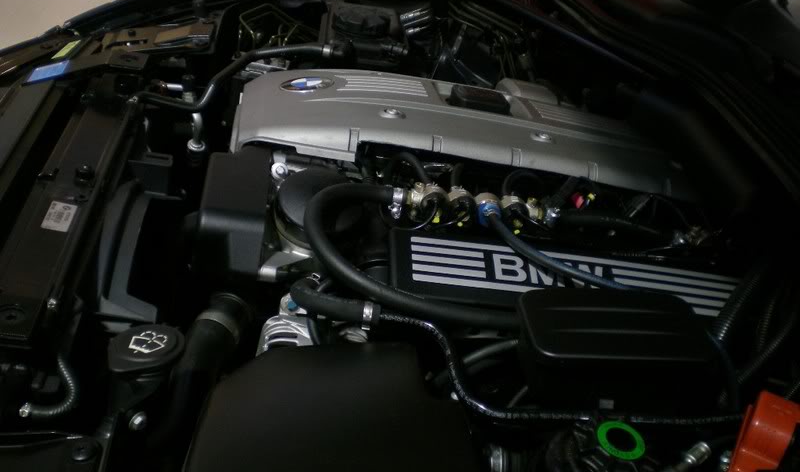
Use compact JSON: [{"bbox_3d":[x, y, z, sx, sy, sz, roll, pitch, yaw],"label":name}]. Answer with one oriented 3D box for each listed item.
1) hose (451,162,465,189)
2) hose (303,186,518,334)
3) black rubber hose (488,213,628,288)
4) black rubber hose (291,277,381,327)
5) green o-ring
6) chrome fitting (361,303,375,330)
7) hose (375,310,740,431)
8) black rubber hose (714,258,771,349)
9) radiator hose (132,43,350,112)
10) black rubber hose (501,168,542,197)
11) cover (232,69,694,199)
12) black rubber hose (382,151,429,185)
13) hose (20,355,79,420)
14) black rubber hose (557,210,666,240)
[{"bbox_3d":[0.063,-0.065,0.935,0.018,0.030,0.030,5,25,-15],"label":"hose"},{"bbox_3d":[0.013,0.013,0.880,0.216,0.088,0.154,5,25,-15],"label":"hose"},{"bbox_3d":[0.163,0.017,0.902,0.149,0.050,0.063,5,25,-15],"label":"black rubber hose"},{"bbox_3d":[-0.058,0.059,0.856,0.096,0.026,0.028,15,26,14],"label":"black rubber hose"},{"bbox_3d":[0.167,0.155,0.665,0.039,0.003,0.039,6,32,-11],"label":"green o-ring"},{"bbox_3d":[-0.031,0.078,0.847,0.010,0.025,0.022,15,26,14],"label":"chrome fitting"},{"bbox_3d":[0.151,0.121,0.830,0.327,0.045,0.146,5,25,-15],"label":"hose"},{"bbox_3d":[0.366,0.070,0.943,0.015,0.015,0.127,6,40,42],"label":"black rubber hose"},{"bbox_3d":[-0.205,-0.219,1.203,0.036,0.070,0.375,28,30,30],"label":"radiator hose"},{"bbox_3d":[0.134,-0.059,0.951,0.059,0.027,0.038,5,25,-15],"label":"black rubber hose"},{"bbox_3d":[0.087,-0.146,1.104,0.572,0.078,0.216,6,27,-11],"label":"cover"},{"bbox_3d":[0.009,-0.069,0.940,0.044,0.041,0.045,5,25,-15],"label":"black rubber hose"},{"bbox_3d":[-0.293,0.125,0.740,0.046,0.044,0.047,5,25,-15],"label":"hose"},{"bbox_3d":[0.248,-0.012,1.028,0.135,0.017,0.017,11,26,-8],"label":"black rubber hose"}]

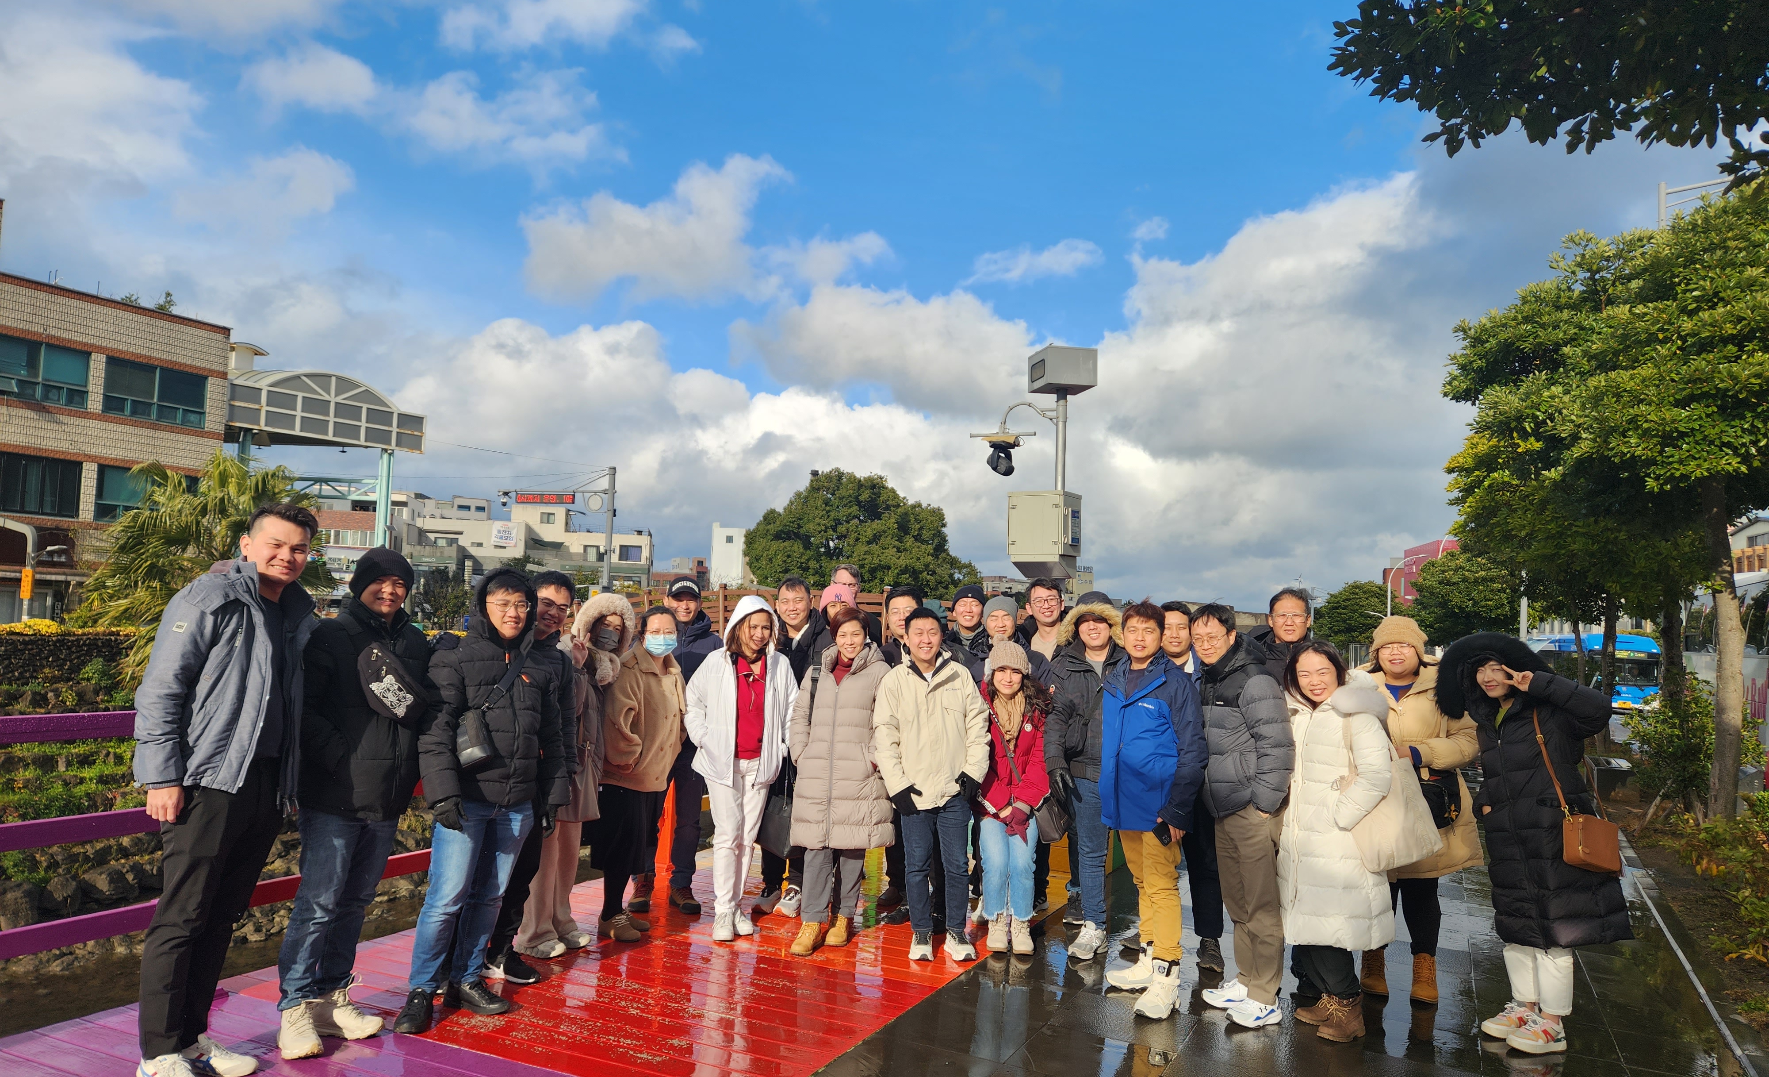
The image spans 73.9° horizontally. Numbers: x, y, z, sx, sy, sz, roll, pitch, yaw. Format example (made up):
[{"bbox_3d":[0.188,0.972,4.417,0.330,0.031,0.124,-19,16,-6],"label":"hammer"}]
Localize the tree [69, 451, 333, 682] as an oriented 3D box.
[{"bbox_3d":[-9.300,0.700,16.000,3.200,3.700,3.200,3,-5,0],"label":"tree"}]

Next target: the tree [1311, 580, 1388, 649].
[{"bbox_3d":[27.500,5.400,68.000,5.700,6.100,5.700,3,-5,0],"label":"tree"}]

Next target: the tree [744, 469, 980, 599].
[{"bbox_3d":[-0.800,1.240,43.000,8.500,7.500,8.200,3,-5,0],"label":"tree"}]

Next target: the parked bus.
[{"bbox_3d":[32.000,6.050,52.500,2.500,3.350,11.000,1,-5,22],"label":"parked bus"}]

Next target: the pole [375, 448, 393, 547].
[{"bbox_3d":[-16.300,0.600,38.000,0.430,6.750,0.430,3,-5,0],"label":"pole"}]

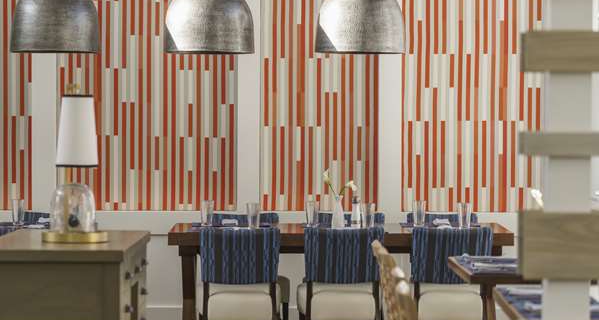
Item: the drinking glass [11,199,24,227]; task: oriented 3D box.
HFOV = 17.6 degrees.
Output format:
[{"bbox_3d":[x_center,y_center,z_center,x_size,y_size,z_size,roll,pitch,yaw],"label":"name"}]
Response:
[{"bbox_3d":[-1.781,0.333,12.250,0.083,0.157,0.083,0,1,0],"label":"drinking glass"}]

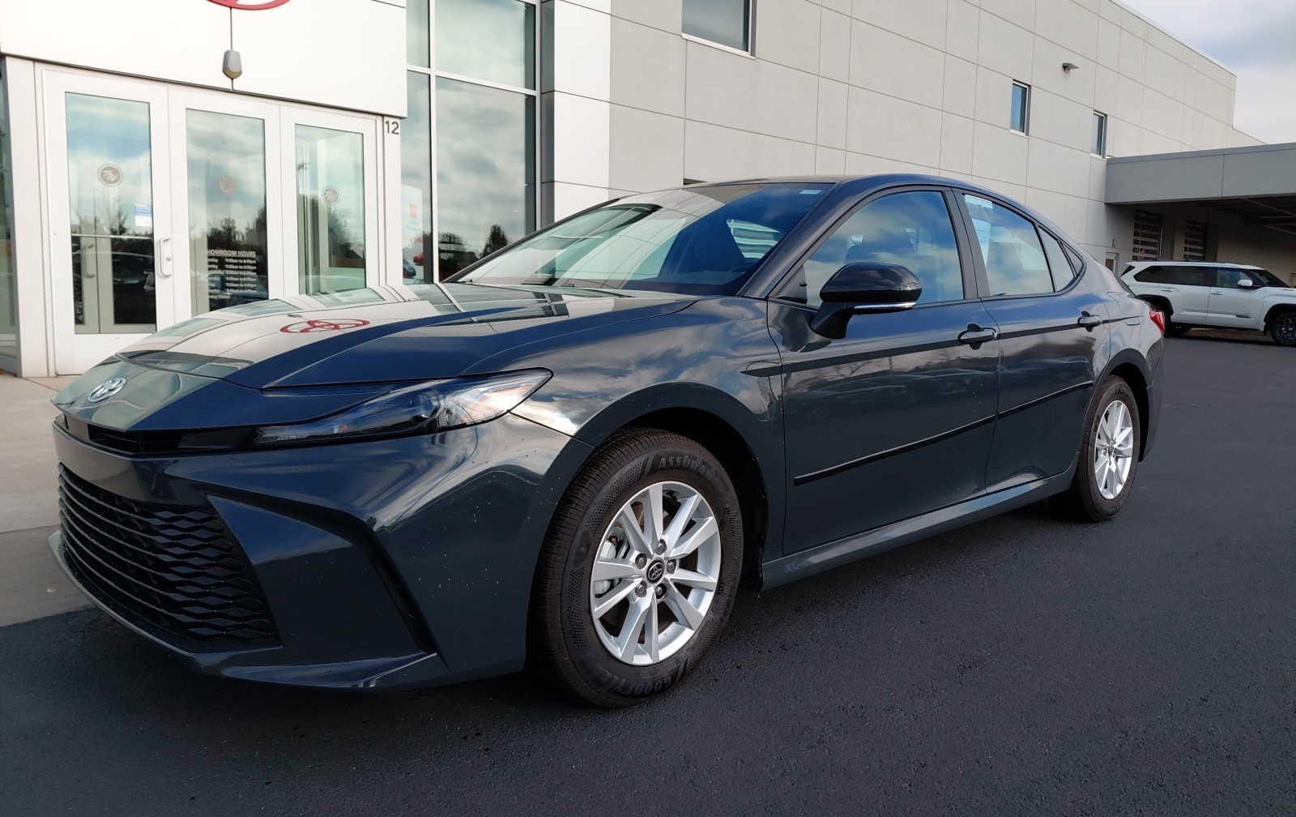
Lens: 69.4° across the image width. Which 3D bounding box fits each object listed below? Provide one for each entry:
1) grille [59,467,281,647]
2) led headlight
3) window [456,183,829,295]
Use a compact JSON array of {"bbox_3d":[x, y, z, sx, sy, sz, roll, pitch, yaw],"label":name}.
[{"bbox_3d":[-1.265,0.297,2.305,0.180,0.340,1.360,-6,8,-43],"label":"grille"},{"bbox_3d":[-0.508,-0.005,2.007,0.610,0.160,0.300,-6,8,-43],"label":"led headlight"},{"bbox_3d":[-0.096,-0.569,3.308,1.500,0.130,0.900,6,42,47],"label":"window"}]

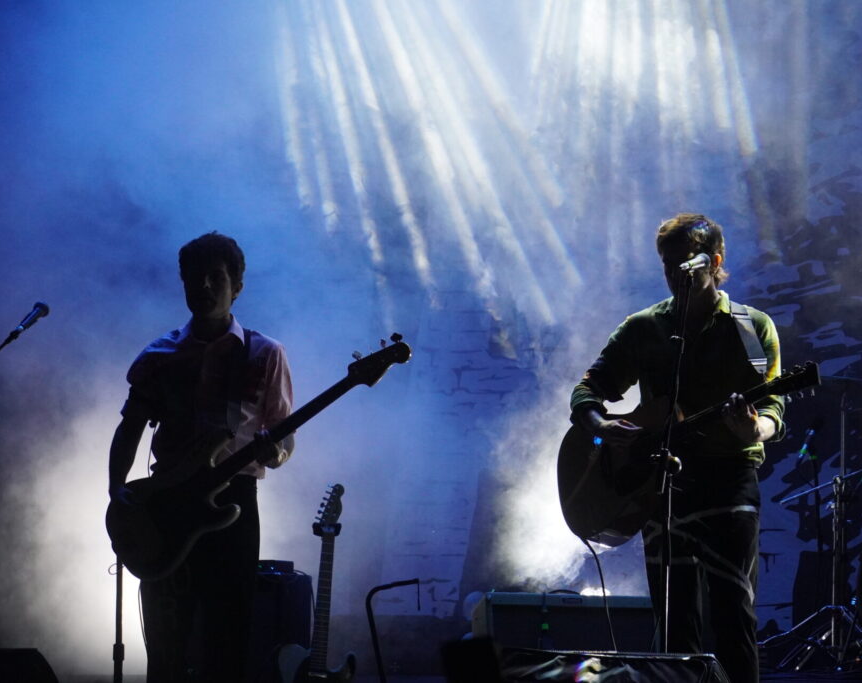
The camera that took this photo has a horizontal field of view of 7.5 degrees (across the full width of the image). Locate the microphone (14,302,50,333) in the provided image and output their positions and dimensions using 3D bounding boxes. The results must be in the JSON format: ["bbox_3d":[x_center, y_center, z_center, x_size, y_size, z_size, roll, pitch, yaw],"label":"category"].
[{"bbox_3d":[-1.242,-0.076,20.600,0.052,0.052,0.163,-41,0,37],"label":"microphone"}]

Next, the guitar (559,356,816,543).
[{"bbox_3d":[0.801,0.287,20.162,1.042,0.404,0.118,-27,-32,35],"label":"guitar"}]

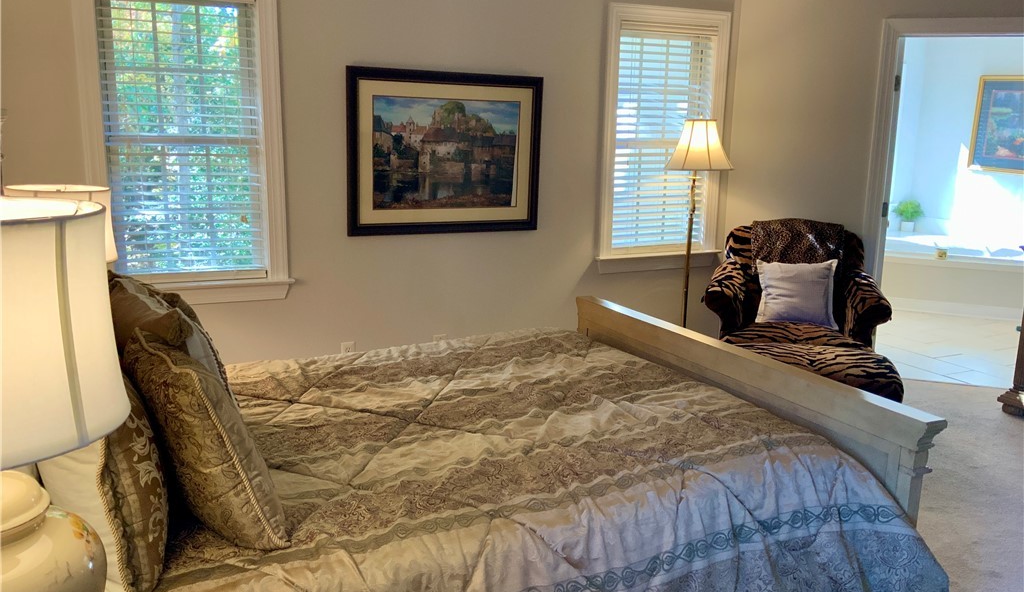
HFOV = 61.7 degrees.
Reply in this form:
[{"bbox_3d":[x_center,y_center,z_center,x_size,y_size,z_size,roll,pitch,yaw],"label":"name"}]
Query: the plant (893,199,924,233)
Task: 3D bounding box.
[{"bbox_3d":[3.913,-0.794,8.466,0.310,0.325,0.310,5,12,20],"label":"plant"}]

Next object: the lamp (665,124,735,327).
[{"bbox_3d":[1.028,-0.246,4.950,0.410,1.535,0.410,-4,12,-24],"label":"lamp"}]

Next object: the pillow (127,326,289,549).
[{"bbox_3d":[-0.647,0.282,1.841,0.180,0.450,0.460,-32,26,-26],"label":"pillow"}]

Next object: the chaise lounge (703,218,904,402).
[{"bbox_3d":[1.473,0.143,4.463,0.930,0.970,1.570,4,11,16],"label":"chaise lounge"}]

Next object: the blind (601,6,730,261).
[{"bbox_3d":[0.916,-0.958,5.125,0.855,1.455,0.090,-4,12,-24],"label":"blind"}]

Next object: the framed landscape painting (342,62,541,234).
[{"bbox_3d":[-0.329,-0.752,4.557,1.090,0.845,0.040,-4,12,-24],"label":"framed landscape painting"}]

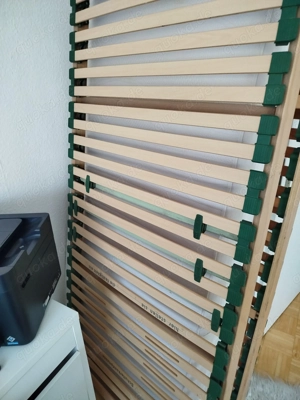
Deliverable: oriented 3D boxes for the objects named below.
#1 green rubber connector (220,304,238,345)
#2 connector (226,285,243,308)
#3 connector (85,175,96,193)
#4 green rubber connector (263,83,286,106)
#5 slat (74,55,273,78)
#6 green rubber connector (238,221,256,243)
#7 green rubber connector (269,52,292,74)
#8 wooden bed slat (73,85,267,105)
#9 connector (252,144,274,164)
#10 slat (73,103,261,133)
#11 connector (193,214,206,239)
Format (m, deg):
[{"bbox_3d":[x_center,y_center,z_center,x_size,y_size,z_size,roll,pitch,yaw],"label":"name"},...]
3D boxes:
[{"bbox_3d":[0.243,0.375,0.848,0.039,0.124,0.026,19,22,39],"label":"green rubber connector"},{"bbox_3d":[0.252,0.280,0.819,0.039,0.051,0.026,19,22,39],"label":"connector"},{"bbox_3d":[-0.260,-0.070,1.224,0.028,0.081,0.032,19,22,39],"label":"connector"},{"bbox_3d":[0.296,-0.249,0.664,0.042,0.044,0.026,19,22,39],"label":"green rubber connector"},{"bbox_3d":[-0.014,-0.425,0.911,0.848,0.037,0.011,19,22,39],"label":"slat"},{"bbox_3d":[0.267,0.083,0.763,0.039,0.046,0.026,19,22,39],"label":"green rubber connector"},{"bbox_3d":[0.302,-0.315,0.645,0.042,0.045,0.026,19,22,39],"label":"green rubber connector"},{"bbox_3d":[-0.020,-0.359,0.931,0.848,0.037,0.011,19,22,39],"label":"wooden bed slat"},{"bbox_3d":[0.285,-0.117,0.704,0.042,0.045,0.026,19,22,39],"label":"connector"},{"bbox_3d":[-0.026,-0.294,0.951,0.848,0.037,0.011,19,22,39],"label":"slat"},{"bbox_3d":[0.159,0.080,0.864,0.025,0.078,0.032,19,22,39],"label":"connector"}]

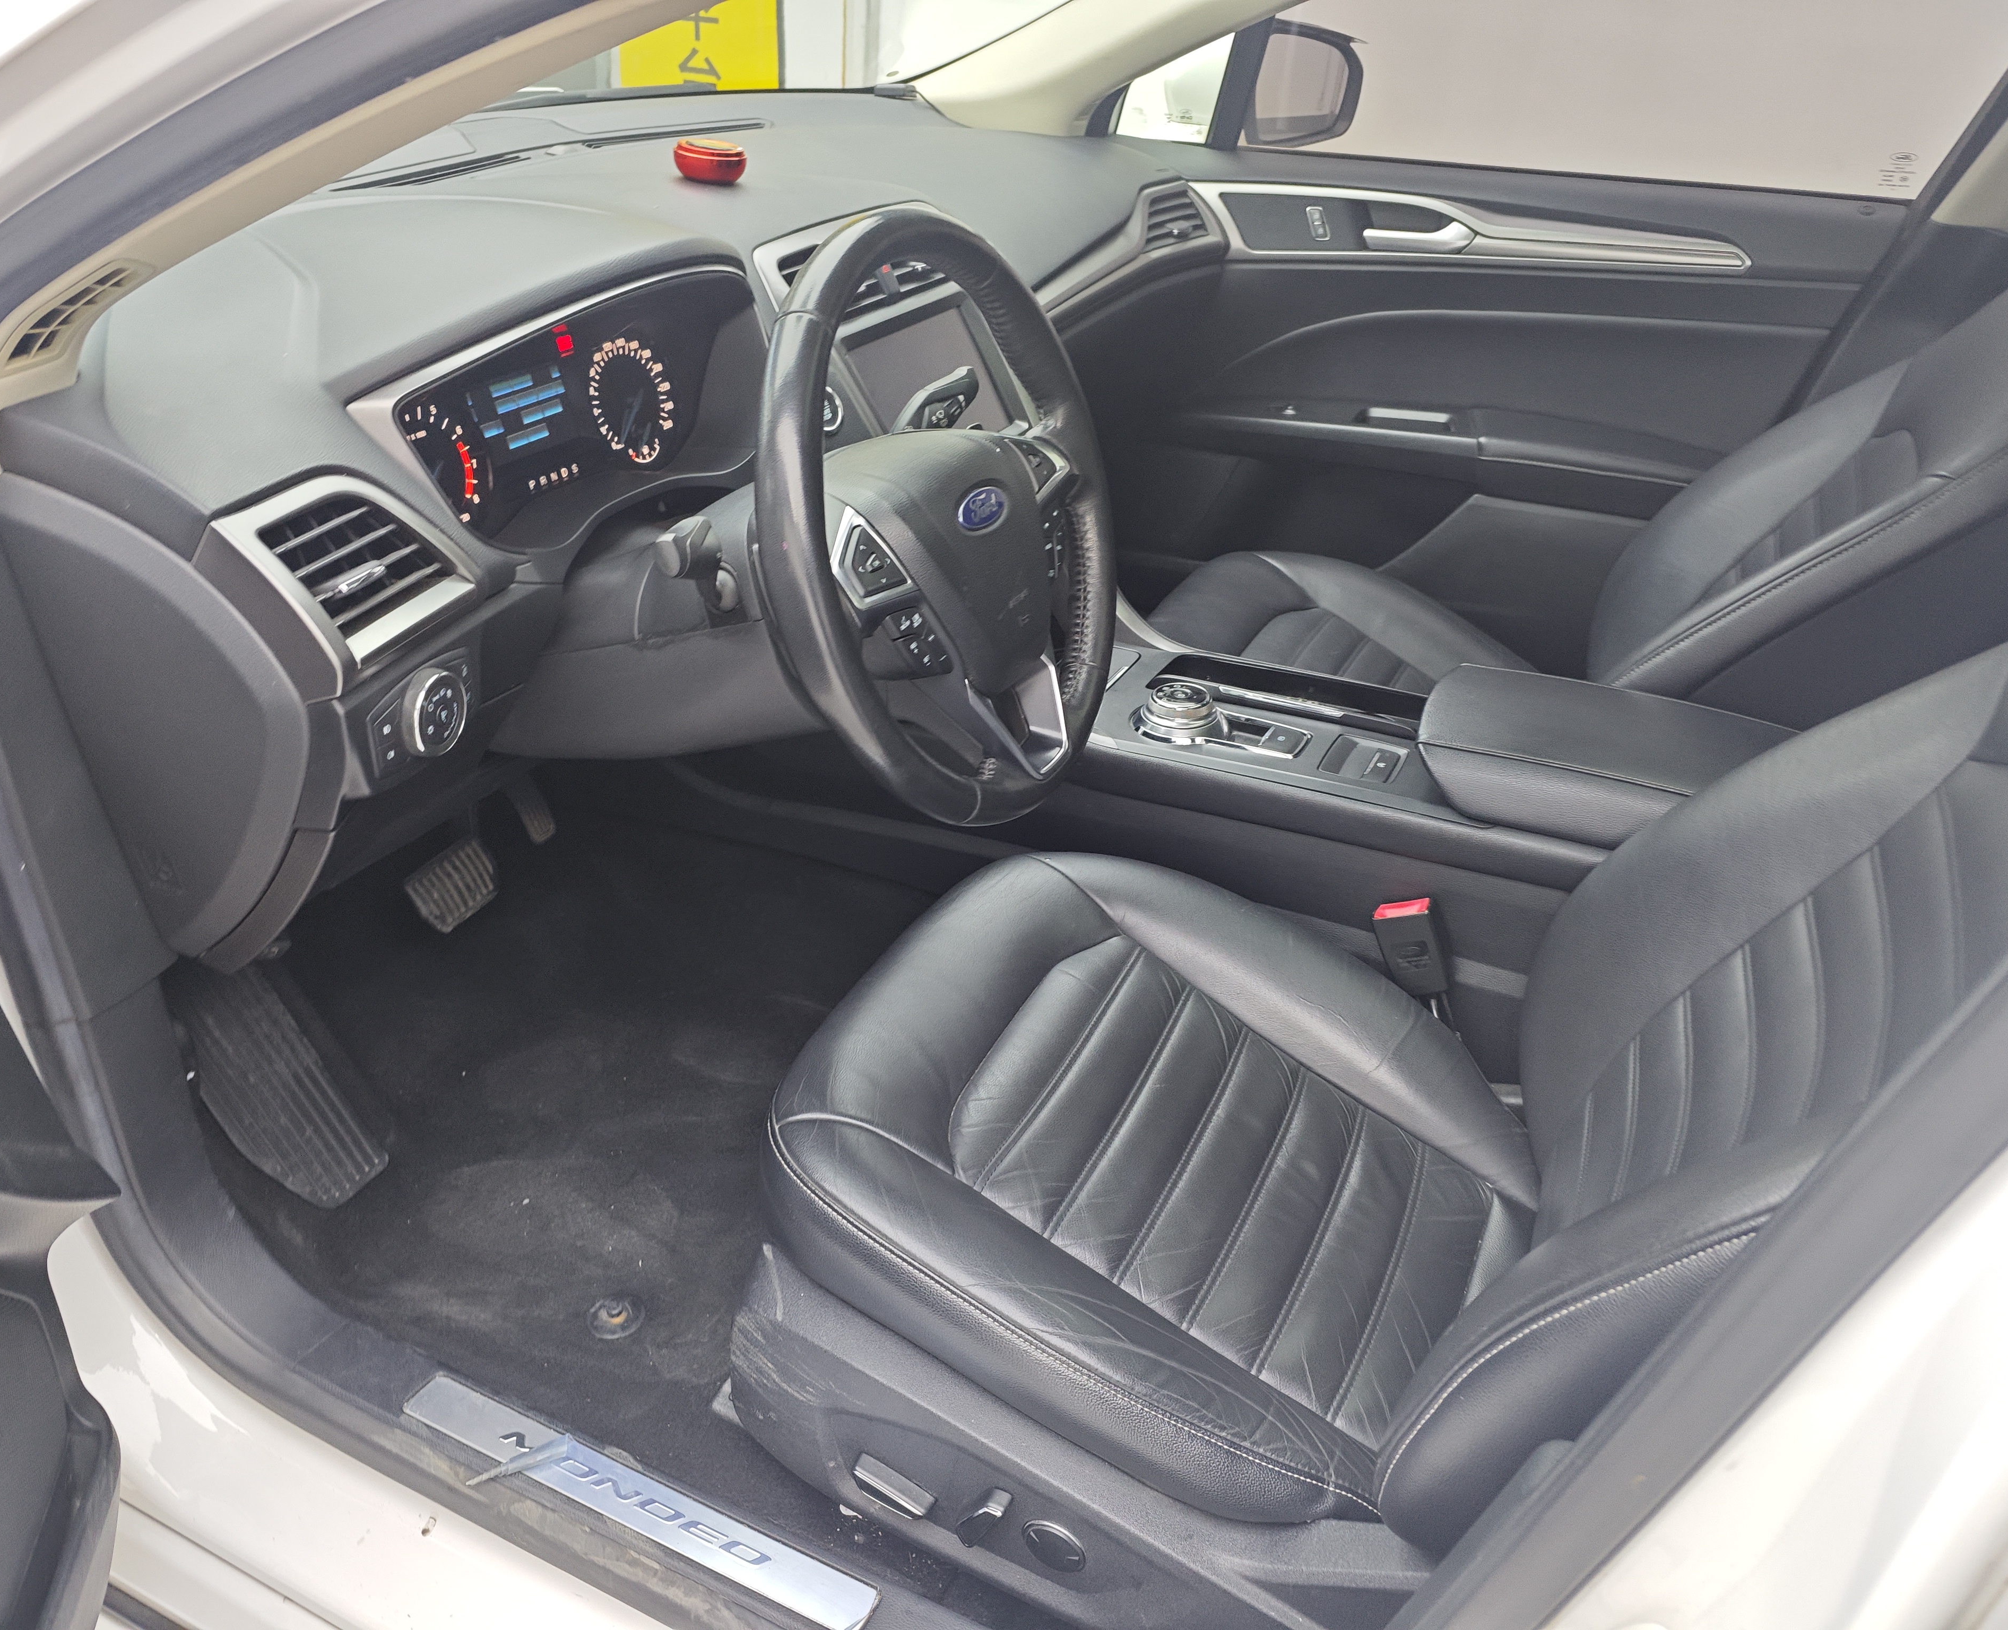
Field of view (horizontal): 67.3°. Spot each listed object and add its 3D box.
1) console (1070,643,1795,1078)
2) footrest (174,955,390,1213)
[{"bbox_3d":[0.355,0.019,1.313,0.670,0.300,0.250,14,33,22],"label":"console"},{"bbox_3d":[-0.627,0.223,1.278,0.042,0.235,0.098,-19,17,36],"label":"footrest"}]

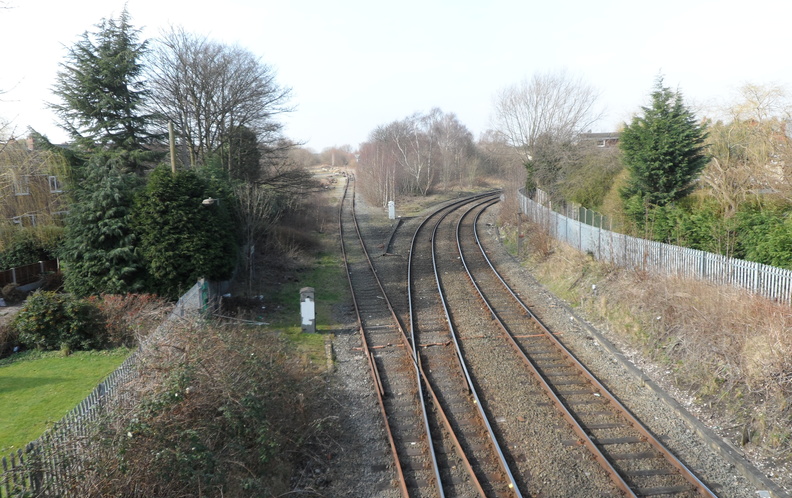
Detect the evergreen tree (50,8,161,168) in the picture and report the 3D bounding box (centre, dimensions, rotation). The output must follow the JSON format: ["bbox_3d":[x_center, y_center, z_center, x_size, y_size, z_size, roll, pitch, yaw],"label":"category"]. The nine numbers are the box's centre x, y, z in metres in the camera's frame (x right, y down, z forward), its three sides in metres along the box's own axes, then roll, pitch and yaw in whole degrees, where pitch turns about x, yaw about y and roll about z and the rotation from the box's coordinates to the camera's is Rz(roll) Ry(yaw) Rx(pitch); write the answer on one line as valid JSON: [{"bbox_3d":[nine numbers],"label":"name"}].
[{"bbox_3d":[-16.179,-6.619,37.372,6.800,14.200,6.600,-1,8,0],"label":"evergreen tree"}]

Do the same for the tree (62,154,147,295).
[{"bbox_3d":[-12.988,-0.857,29.442,4.100,6.900,4.100,-1,8,0],"label":"tree"}]

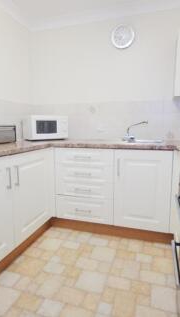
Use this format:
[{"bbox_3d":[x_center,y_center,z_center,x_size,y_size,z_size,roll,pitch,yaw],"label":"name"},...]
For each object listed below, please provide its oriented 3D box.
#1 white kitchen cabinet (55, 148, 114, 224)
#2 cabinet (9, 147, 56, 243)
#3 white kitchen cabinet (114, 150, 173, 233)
[{"bbox_3d":[0.030,0.222,2.188,0.599,0.720,0.580,3,9,18],"label":"white kitchen cabinet"},{"bbox_3d":[-0.758,0.277,1.858,0.580,0.720,0.587,3,9,18],"label":"cabinet"},{"bbox_3d":[0.547,0.246,2.017,0.491,0.720,0.580,3,9,18],"label":"white kitchen cabinet"}]

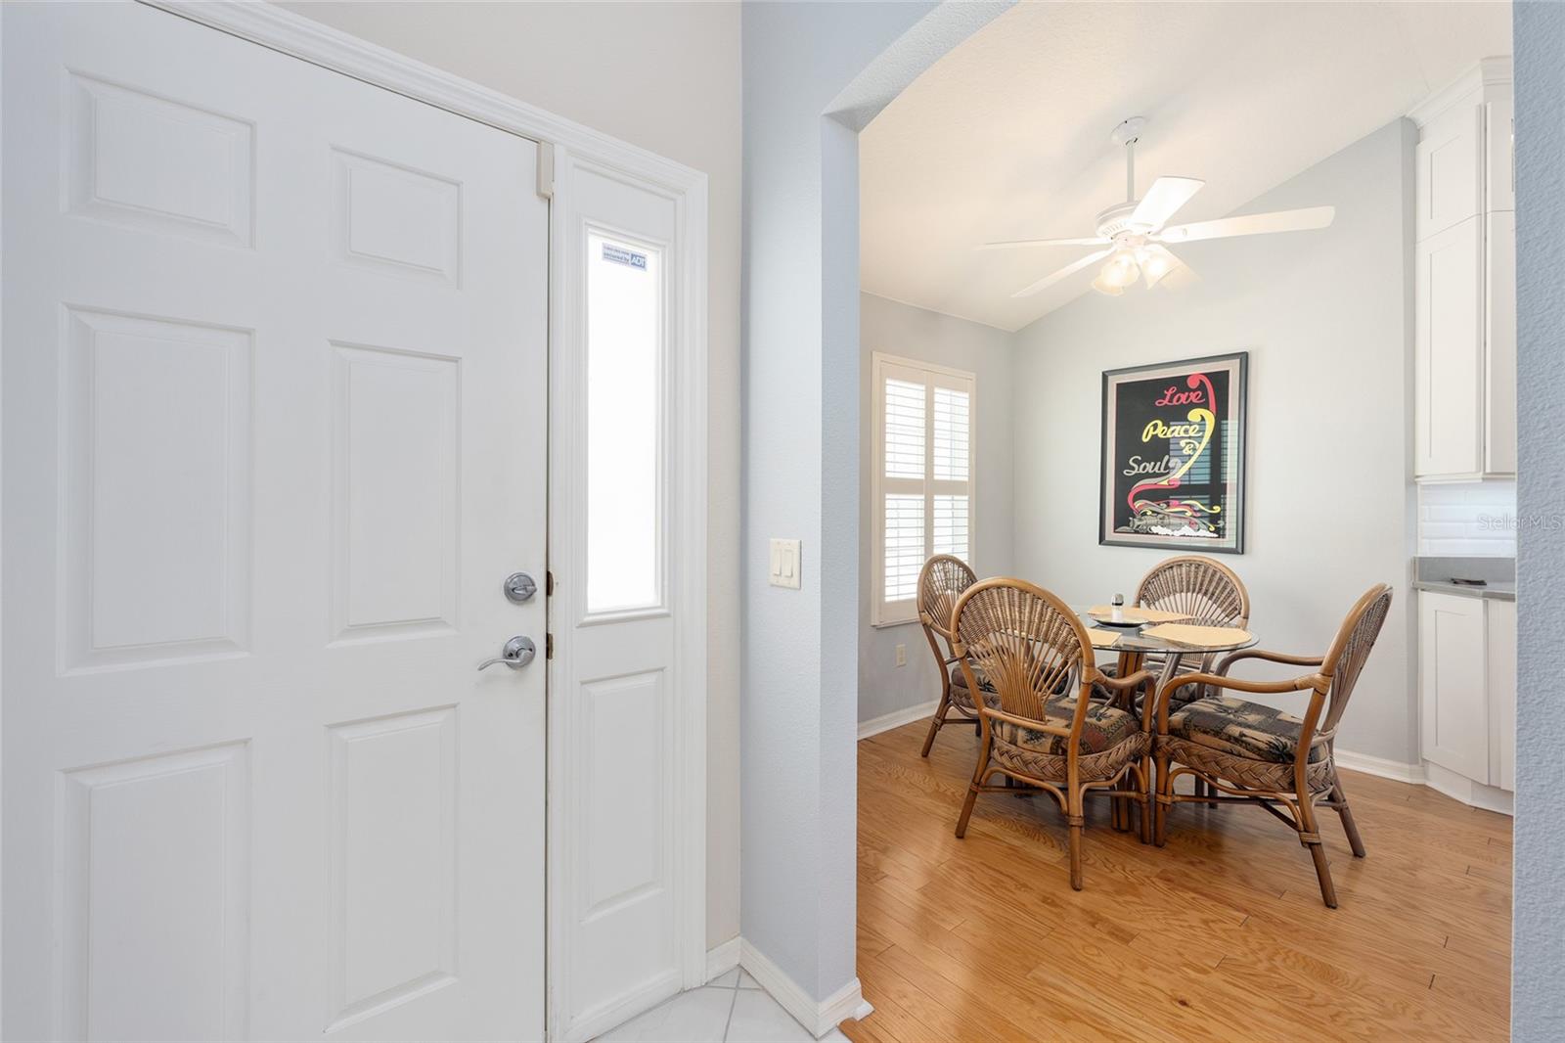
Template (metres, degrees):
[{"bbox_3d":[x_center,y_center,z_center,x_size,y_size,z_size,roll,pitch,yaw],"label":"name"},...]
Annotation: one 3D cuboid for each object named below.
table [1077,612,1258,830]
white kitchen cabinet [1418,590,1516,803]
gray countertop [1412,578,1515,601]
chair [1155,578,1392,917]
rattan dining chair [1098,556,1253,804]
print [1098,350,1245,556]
[{"bbox_3d":[1.410,0.829,2.840,1.100,0.750,1.100,0,1,-38],"label":"table"},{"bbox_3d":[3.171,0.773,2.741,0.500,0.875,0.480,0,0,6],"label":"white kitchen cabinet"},{"bbox_3d":[3.183,0.315,2.760,0.600,0.040,0.520,0,0,6],"label":"gray countertop"},{"bbox_3d":[1.782,0.708,2.360,0.560,1.000,0.640,0,0,-38],"label":"chair"},{"bbox_3d":[1.906,0.703,3.207,0.640,1.010,0.560,0,0,-38],"label":"rattan dining chair"},{"bbox_3d":[2.279,-0.381,3.845,0.030,1.095,0.783,0,1,-38],"label":"print"}]

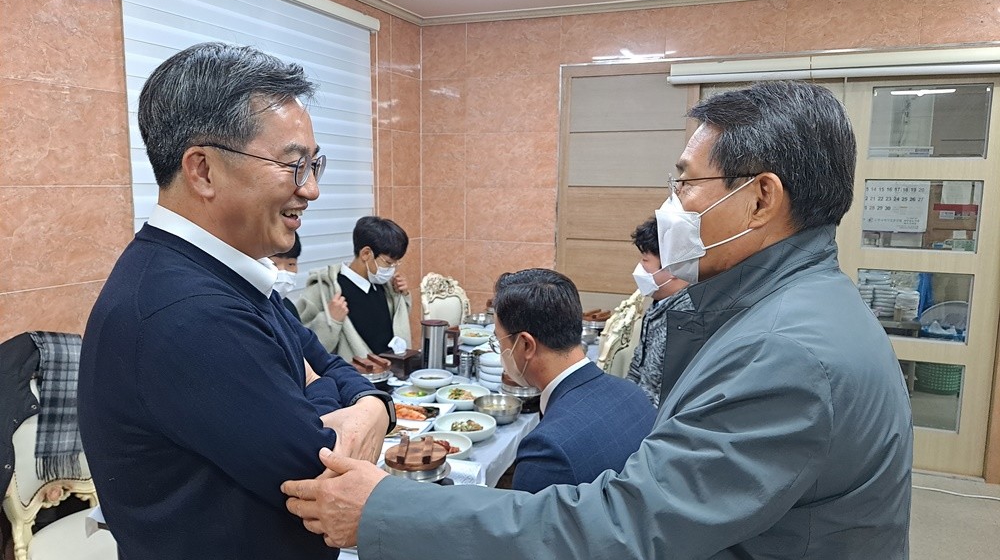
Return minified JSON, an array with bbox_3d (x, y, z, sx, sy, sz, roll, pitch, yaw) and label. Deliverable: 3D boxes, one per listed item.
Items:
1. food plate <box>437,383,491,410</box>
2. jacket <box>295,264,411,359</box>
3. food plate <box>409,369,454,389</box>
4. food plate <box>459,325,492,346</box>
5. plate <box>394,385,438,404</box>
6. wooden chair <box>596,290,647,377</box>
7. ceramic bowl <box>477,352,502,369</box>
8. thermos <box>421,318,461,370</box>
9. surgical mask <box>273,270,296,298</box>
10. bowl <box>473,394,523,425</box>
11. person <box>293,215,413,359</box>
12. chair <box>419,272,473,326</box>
[{"bbox_3d":[-0.121,0.392,2.296,0.178,0.044,0.178,1,8,0],"label":"food plate"},{"bbox_3d":[-0.514,0.265,2.670,0.380,0.640,0.520,6,10,31],"label":"jacket"},{"bbox_3d":[-0.244,0.363,2.494,0.158,0.041,0.158,1,8,0],"label":"food plate"},{"bbox_3d":[-0.101,0.262,3.144,0.163,0.059,0.163,1,8,0],"label":"food plate"},{"bbox_3d":[-0.283,0.390,2.340,0.148,0.031,0.148,1,8,0],"label":"plate"},{"bbox_3d":[0.249,0.570,2.807,0.600,1.030,0.520,4,9,23],"label":"wooden chair"},{"bbox_3d":[0.002,0.301,2.458,0.148,0.051,0.148,1,8,0],"label":"ceramic bowl"},{"bbox_3d":[-0.223,0.258,2.648,0.165,0.208,0.108,4,9,20],"label":"thermos"},{"bbox_3d":[-0.688,0.014,2.171,0.090,0.110,0.145,6,10,31],"label":"surgical mask"},{"bbox_3d":[-0.006,0.406,2.146,0.153,0.062,0.153,1,8,0],"label":"bowl"},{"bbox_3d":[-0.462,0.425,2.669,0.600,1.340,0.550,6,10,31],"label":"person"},{"bbox_3d":[-0.075,0.490,3.325,0.600,1.030,0.500,4,9,23],"label":"chair"}]

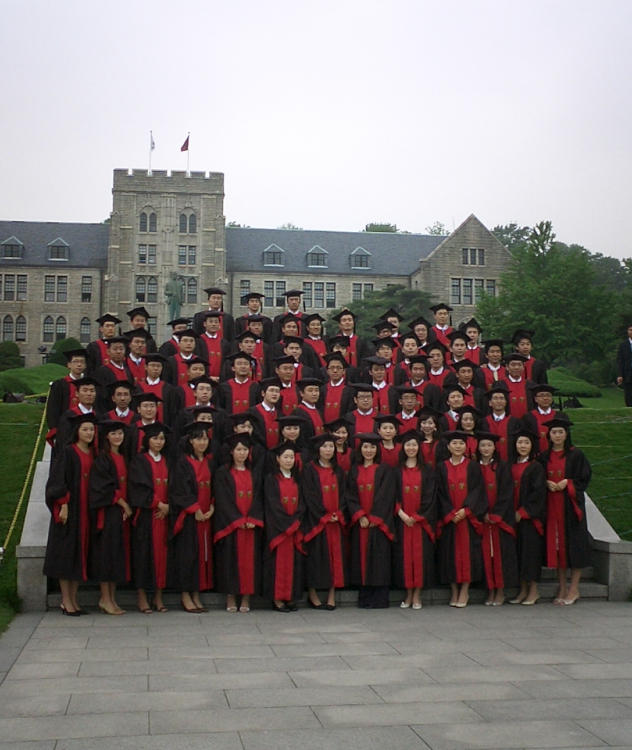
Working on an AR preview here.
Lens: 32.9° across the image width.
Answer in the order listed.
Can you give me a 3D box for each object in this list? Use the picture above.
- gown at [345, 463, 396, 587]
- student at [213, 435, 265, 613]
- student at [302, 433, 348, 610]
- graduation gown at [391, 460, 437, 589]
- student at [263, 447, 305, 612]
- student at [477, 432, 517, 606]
[{"bbox_3d":[0.528,1.452,10.368,0.520,1.184,0.360,-1,-4,13],"label":"gown"},{"bbox_3d":[-0.727,1.394,10.117,0.520,1.659,0.380,2,-4,-19],"label":"student"},{"bbox_3d":[0.091,1.386,10.185,0.460,1.655,0.350,2,-5,-20],"label":"student"},{"bbox_3d":[0.949,1.449,10.258,0.460,1.195,0.350,0,-4,2],"label":"graduation gown"},{"bbox_3d":[-0.287,1.422,10.064,0.430,1.560,0.350,1,-4,-9],"label":"student"},{"bbox_3d":[1.781,1.414,10.533,0.480,1.693,0.380,-2,-5,29],"label":"student"}]

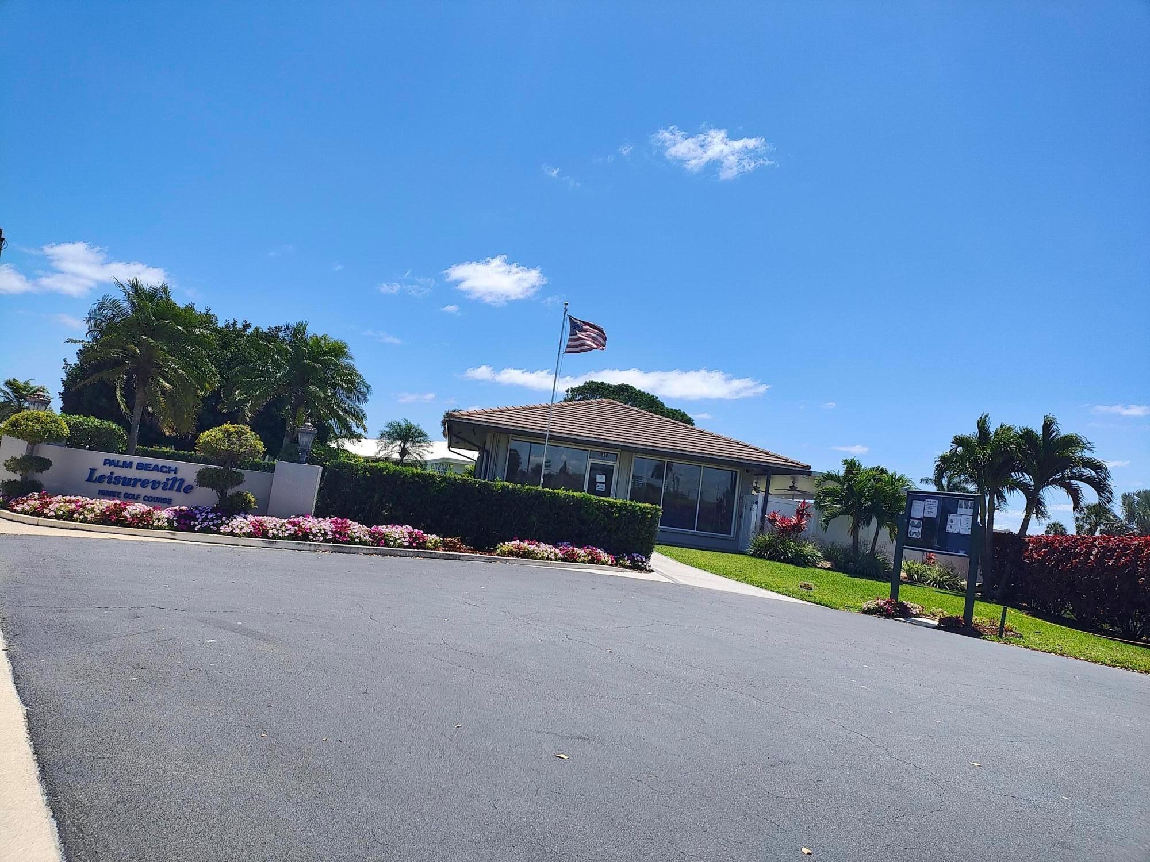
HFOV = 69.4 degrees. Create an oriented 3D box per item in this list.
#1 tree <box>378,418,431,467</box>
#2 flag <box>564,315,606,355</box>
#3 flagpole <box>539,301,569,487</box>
[{"bbox_3d":[-6.960,1.197,33.439,2.150,3.380,2.150,8,-5,-11],"label":"tree"},{"bbox_3d":[0.262,-2.322,20.152,1.150,0.920,0.400,8,-5,0],"label":"flag"},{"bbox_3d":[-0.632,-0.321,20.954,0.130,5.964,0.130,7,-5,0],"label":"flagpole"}]

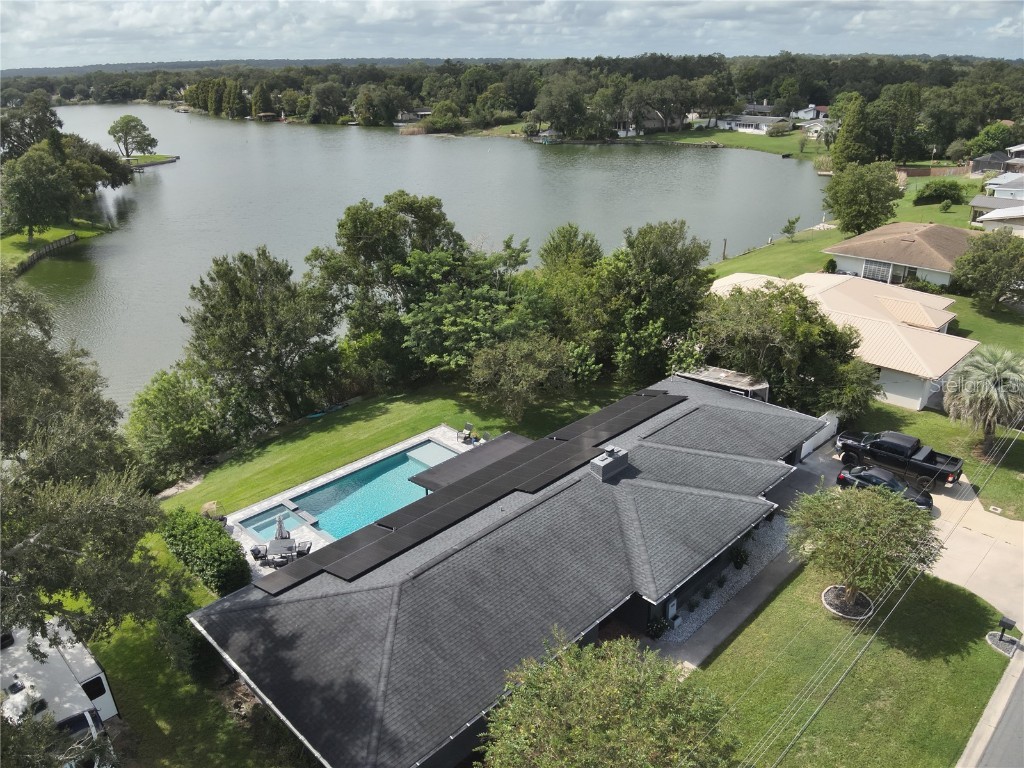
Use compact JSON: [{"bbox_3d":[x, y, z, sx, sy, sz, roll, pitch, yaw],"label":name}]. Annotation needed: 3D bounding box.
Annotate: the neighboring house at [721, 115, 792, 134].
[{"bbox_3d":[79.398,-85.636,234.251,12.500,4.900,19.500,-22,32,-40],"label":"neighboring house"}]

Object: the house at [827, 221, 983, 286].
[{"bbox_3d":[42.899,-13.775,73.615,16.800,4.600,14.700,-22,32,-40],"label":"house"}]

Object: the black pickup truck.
[{"bbox_3d":[20.580,3.790,37.880,5.920,1.950,2.030,20,31,38],"label":"black pickup truck"}]

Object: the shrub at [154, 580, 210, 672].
[{"bbox_3d":[-12.223,9.070,26.337,2.000,2.200,2.200,-22,32,-40],"label":"shrub"}]

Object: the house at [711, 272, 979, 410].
[{"bbox_3d":[24.802,-5.670,55.766,18.100,4.600,21.200,-22,32,-40],"label":"house"}]

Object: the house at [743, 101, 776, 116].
[{"bbox_3d":[103.950,-114.617,297.000,10.000,5.800,15.500,-22,32,-40],"label":"house"}]

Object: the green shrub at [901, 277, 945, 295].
[{"bbox_3d":[39.422,-9.411,68.184,1.500,1.150,4.000,-22,32,-40],"label":"green shrub"}]

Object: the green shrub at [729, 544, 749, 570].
[{"bbox_3d":[9.924,7.570,30.868,0.820,0.900,0.820,0,24,0],"label":"green shrub"}]

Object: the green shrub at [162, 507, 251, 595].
[{"bbox_3d":[-13.419,7.134,31.494,1.750,1.550,5.600,-22,32,-40],"label":"green shrub"}]

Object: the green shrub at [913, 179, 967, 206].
[{"bbox_3d":[65.816,-29.876,110.925,7.600,3.300,4.800,0,24,0],"label":"green shrub"}]

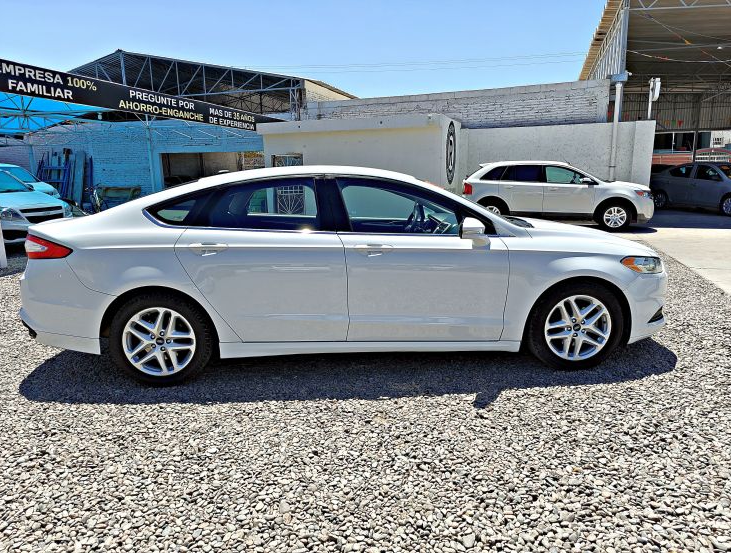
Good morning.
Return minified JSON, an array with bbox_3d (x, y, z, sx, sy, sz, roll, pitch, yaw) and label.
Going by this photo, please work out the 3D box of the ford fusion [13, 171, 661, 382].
[{"bbox_3d":[-0.040,-0.171,4.108,4.870,1.475,1.880,-1,11,-4],"label":"ford fusion"}]

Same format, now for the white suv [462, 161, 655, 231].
[{"bbox_3d":[4.747,-2.084,12.672,4.680,1.700,1.950,2,11,14],"label":"white suv"}]

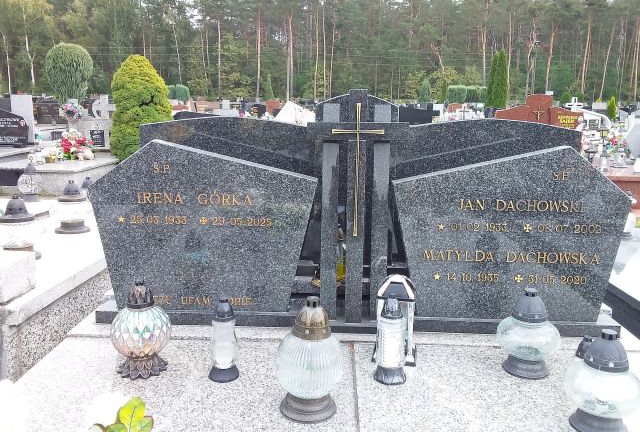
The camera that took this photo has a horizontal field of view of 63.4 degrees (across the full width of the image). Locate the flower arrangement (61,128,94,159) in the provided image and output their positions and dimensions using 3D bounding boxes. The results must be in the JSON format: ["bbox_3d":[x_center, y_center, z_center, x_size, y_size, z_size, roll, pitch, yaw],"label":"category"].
[{"bbox_3d":[-3.412,-1.001,7.300,0.460,0.410,0.380,0,13,0],"label":"flower arrangement"}]

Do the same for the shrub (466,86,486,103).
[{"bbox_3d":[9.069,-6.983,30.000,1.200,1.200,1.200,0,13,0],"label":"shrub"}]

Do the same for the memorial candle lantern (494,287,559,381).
[{"bbox_3d":[0.638,0.348,1.583,0.184,0.257,0.184,0,13,0],"label":"memorial candle lantern"}]

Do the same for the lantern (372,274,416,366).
[{"bbox_3d":[0.245,0.319,1.663,0.138,0.275,0.138,3,13,11],"label":"lantern"}]

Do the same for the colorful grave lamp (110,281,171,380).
[{"bbox_3d":[-0.543,0.333,1.573,0.177,0.277,0.177,0,13,0],"label":"colorful grave lamp"}]

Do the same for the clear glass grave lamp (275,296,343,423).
[{"bbox_3d":[-0.028,0.374,1.394,0.178,0.316,0.178,1,12,2],"label":"clear glass grave lamp"}]

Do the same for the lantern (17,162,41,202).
[{"bbox_3d":[-1.885,-0.222,3.356,0.130,0.248,0.130,-7,14,-29],"label":"lantern"}]

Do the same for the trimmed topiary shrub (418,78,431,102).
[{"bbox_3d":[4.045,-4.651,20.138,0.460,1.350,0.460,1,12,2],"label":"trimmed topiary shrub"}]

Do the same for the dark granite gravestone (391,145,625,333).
[{"bbox_3d":[0.689,0.064,1.927,0.844,0.640,0.085,1,8,2],"label":"dark granite gravestone"}]

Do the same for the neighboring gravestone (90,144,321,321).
[{"bbox_3d":[-0.432,0.042,1.945,0.835,0.639,0.085,1,8,2],"label":"neighboring gravestone"}]

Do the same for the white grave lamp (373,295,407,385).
[{"bbox_3d":[0.212,0.358,1.528,0.096,0.255,0.096,0,13,0],"label":"white grave lamp"}]

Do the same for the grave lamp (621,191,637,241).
[{"bbox_3d":[1.778,-0.004,2.980,0.094,0.278,0.094,8,15,31],"label":"grave lamp"}]

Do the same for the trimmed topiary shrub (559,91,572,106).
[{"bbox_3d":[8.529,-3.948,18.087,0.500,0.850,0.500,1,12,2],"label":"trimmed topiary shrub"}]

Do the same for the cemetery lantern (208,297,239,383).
[{"bbox_3d":[-0.293,0.372,1.569,0.094,0.241,0.094,1,12,2],"label":"cemetery lantern"}]

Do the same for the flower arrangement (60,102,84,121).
[{"bbox_3d":[-3.984,-1.691,8.300,0.360,0.290,0.280,0,13,0],"label":"flower arrangement"}]

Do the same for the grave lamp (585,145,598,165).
[{"bbox_3d":[3.304,-0.736,6.300,0.165,0.260,0.165,7,14,27],"label":"grave lamp"}]

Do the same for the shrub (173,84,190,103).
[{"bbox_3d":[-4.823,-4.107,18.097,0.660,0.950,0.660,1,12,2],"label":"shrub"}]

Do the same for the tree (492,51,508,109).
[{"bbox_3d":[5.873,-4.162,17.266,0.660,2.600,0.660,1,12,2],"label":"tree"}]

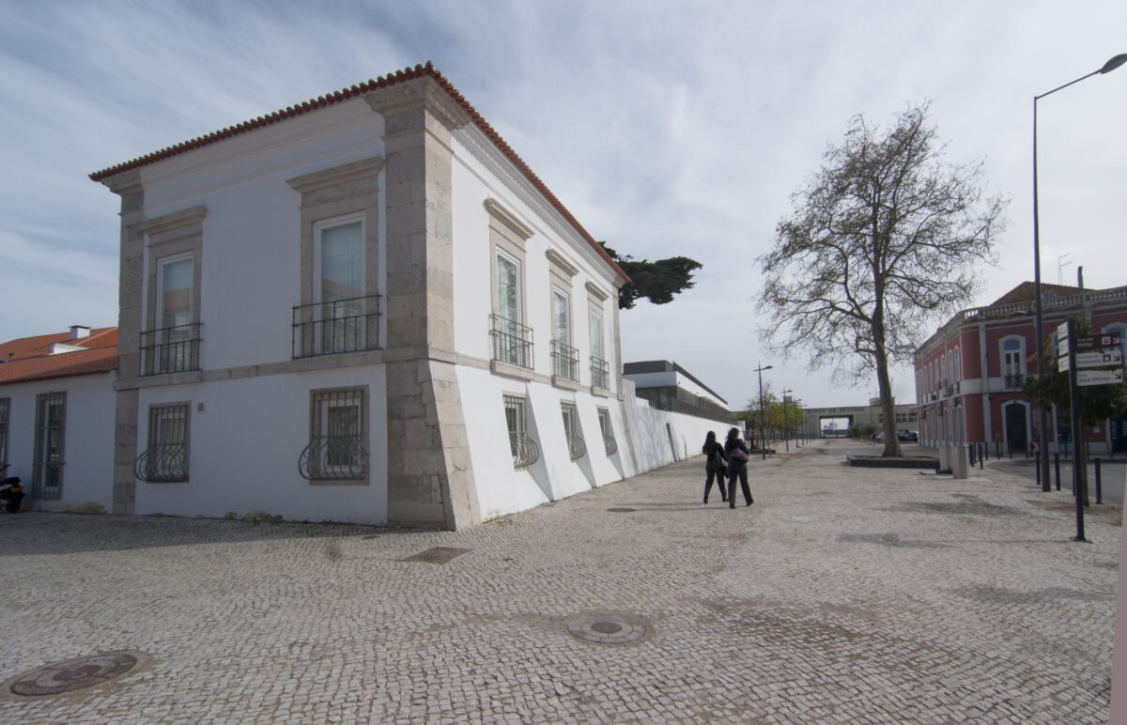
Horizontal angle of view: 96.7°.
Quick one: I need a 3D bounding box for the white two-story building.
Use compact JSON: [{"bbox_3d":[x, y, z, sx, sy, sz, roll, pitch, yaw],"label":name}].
[{"bbox_3d":[-3.958,-0.178,17.701,10.300,8.600,15.000,-5,-8,21],"label":"white two-story building"}]

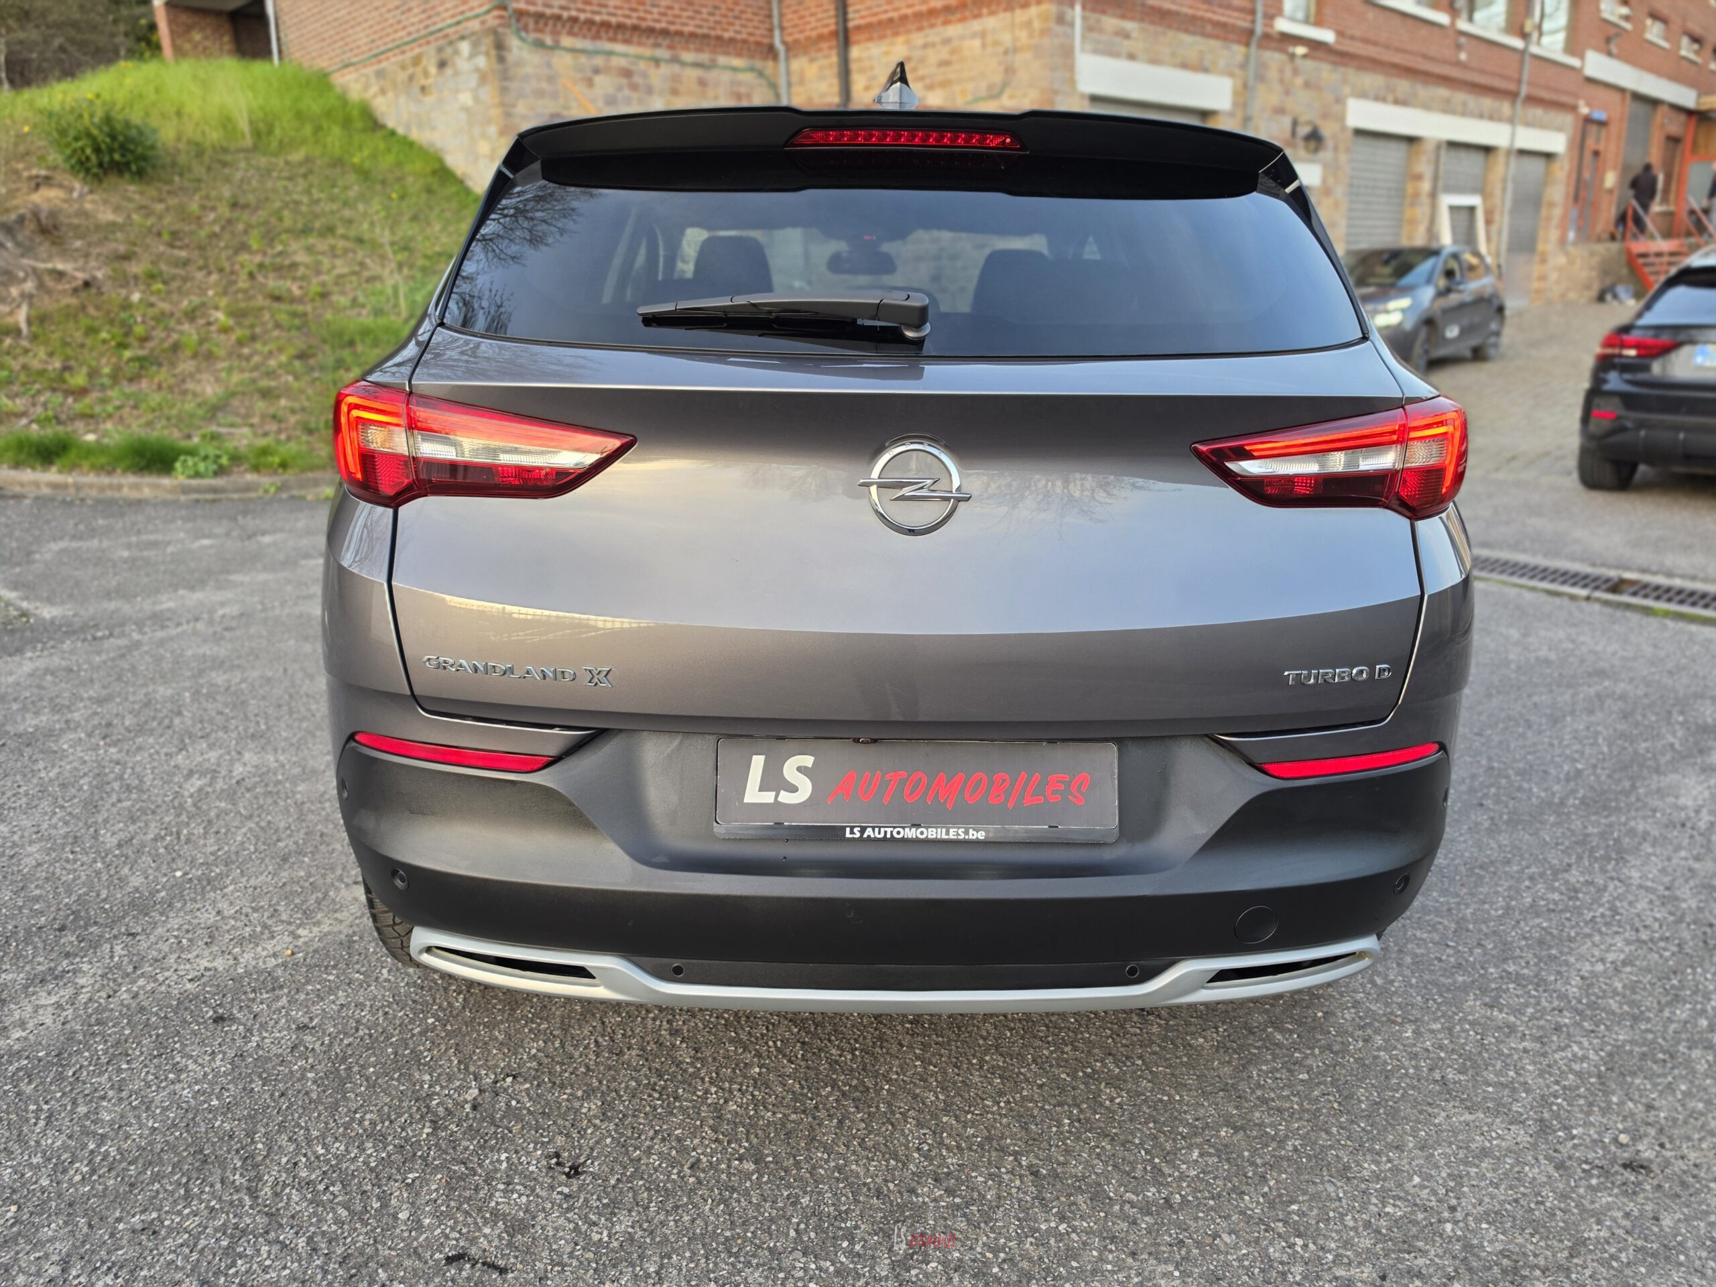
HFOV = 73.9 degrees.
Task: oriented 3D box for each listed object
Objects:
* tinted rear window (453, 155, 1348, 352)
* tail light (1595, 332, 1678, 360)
[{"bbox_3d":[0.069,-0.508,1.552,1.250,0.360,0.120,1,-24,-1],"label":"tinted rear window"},{"bbox_3d":[4.621,-1.755,6.778,0.200,0.165,0.480,-12,20,-27],"label":"tail light"}]

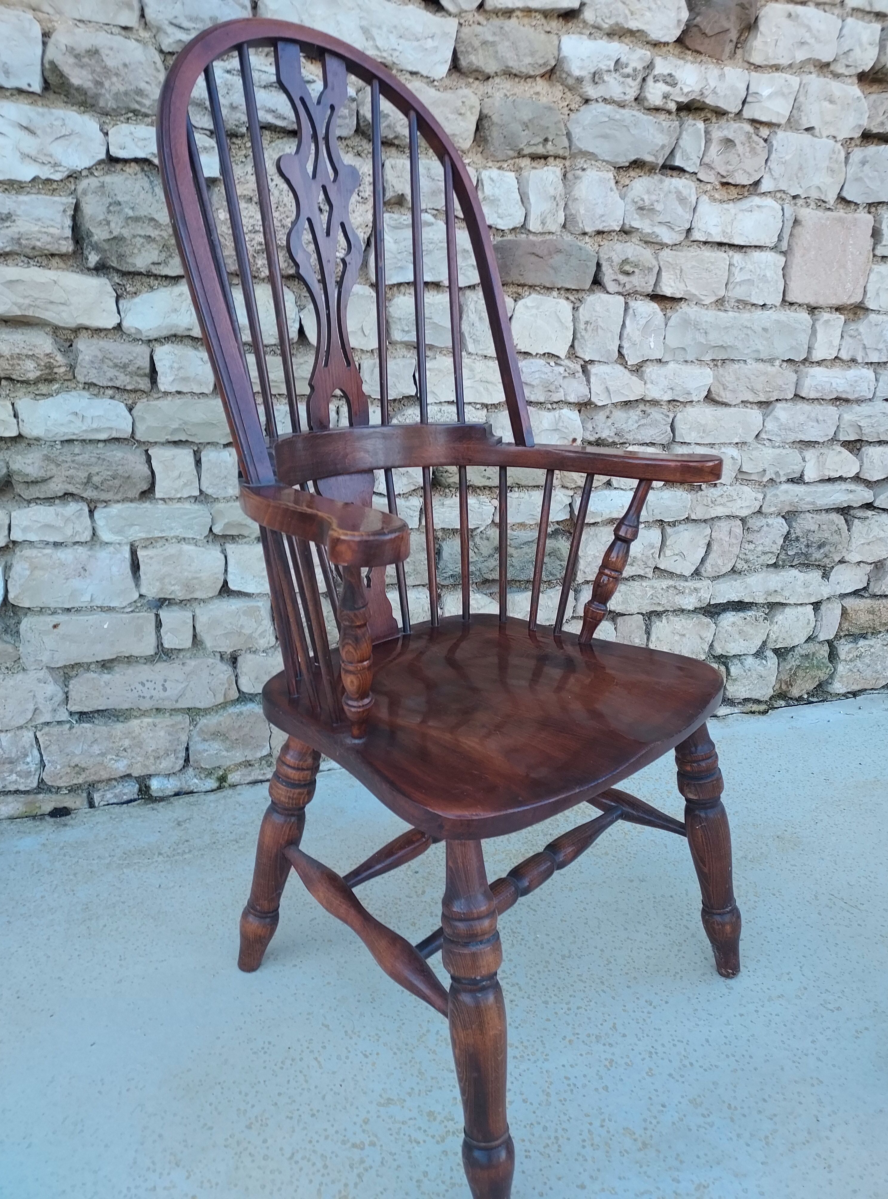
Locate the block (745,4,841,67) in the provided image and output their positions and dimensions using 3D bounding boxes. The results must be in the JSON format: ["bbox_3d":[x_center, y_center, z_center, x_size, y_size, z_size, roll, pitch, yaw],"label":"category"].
[{"bbox_3d":[0.613,-1.018,1.525,0.185,0.088,0.100,-5,20,-17],"label":"block"}]

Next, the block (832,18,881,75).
[{"bbox_3d":[0.724,-0.999,1.524,0.099,0.085,0.110,-5,22,-18],"label":"block"}]

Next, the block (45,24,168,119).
[{"bbox_3d":[-0.482,-0.745,1.195,0.159,0.102,0.110,-5,22,-18],"label":"block"}]

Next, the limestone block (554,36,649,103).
[{"bbox_3d":[0.254,-0.905,1.442,0.166,0.081,0.100,-5,20,-17],"label":"limestone block"}]

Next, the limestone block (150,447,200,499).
[{"bbox_3d":[-0.441,-0.212,1.361,0.069,0.075,0.090,-5,18,-19],"label":"limestone block"}]

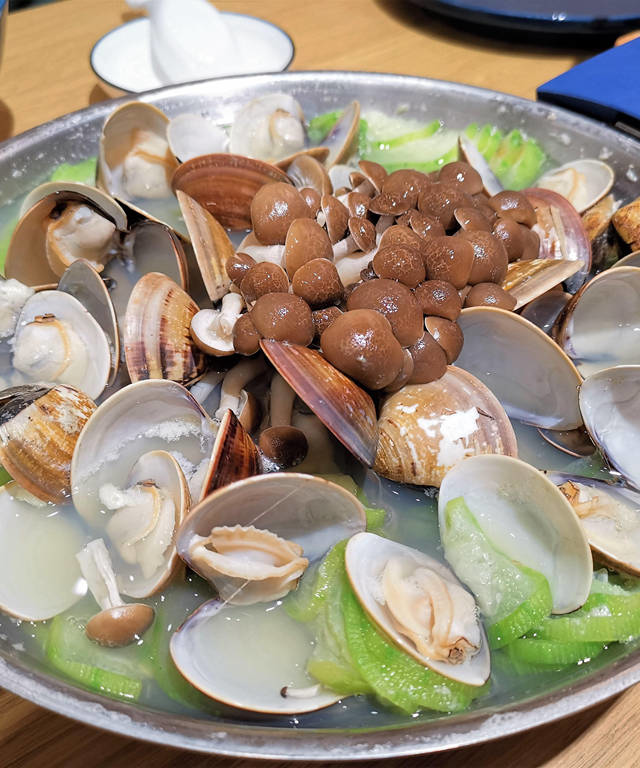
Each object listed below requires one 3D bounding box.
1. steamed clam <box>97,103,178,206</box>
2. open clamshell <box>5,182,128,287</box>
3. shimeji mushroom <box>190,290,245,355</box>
[{"bbox_3d":[-0.079,-0.097,0.339,0.035,0.042,0.014,14,-4,-41],"label":"steamed clam"},{"bbox_3d":[-0.087,-0.050,0.274,0.041,0.022,0.034,-15,87,-16],"label":"open clamshell"},{"bbox_3d":[-0.030,-0.017,0.230,0.015,0.019,0.014,14,45,-11],"label":"shimeji mushroom"}]

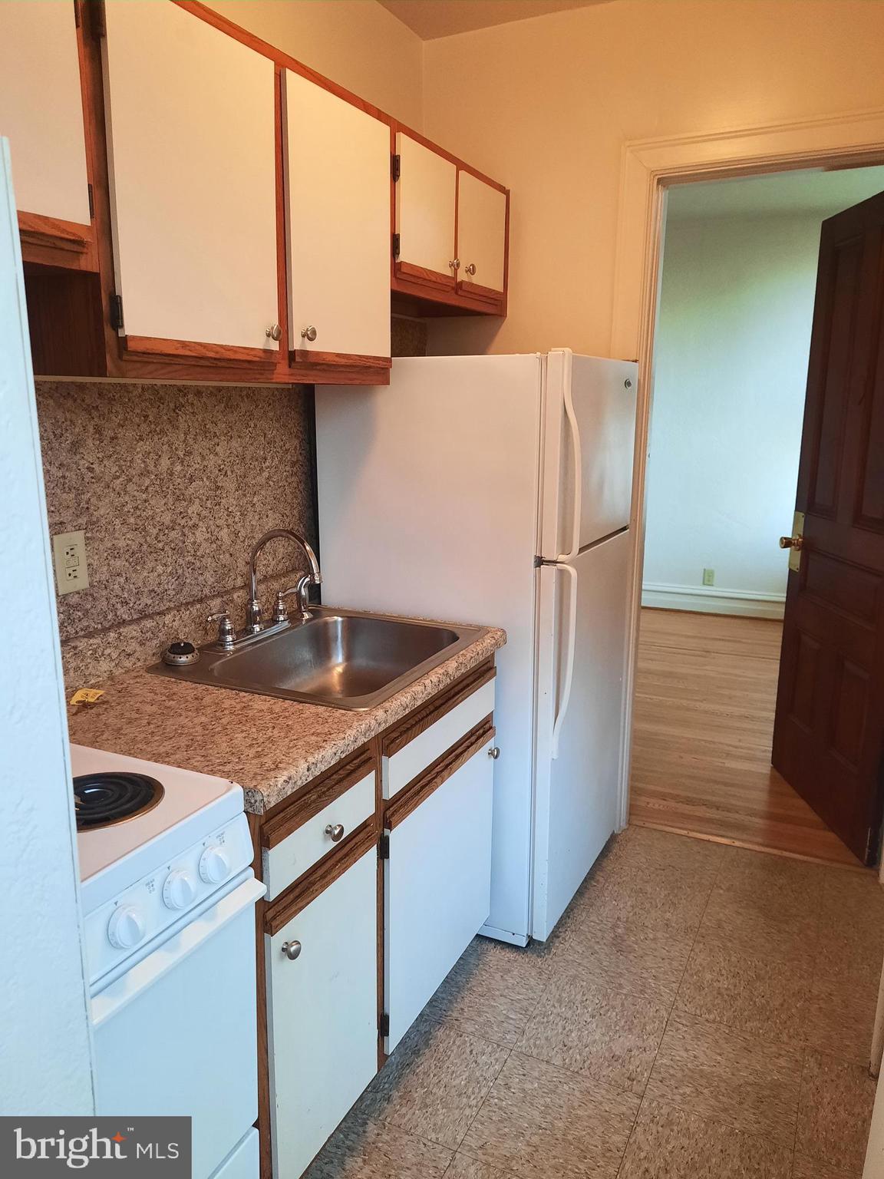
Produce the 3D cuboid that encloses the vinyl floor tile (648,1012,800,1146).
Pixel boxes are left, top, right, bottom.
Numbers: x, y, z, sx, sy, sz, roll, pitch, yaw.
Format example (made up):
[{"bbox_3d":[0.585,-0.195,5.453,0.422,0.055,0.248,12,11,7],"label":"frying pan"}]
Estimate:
[{"bbox_3d":[0.639,1.082,1.908,0.305,0.004,0.305,6,14,26],"label":"vinyl floor tile"}]

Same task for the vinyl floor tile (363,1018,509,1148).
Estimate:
[{"bbox_3d":[-0.042,1.083,1.904,0.305,0.004,0.305,6,14,26],"label":"vinyl floor tile"}]

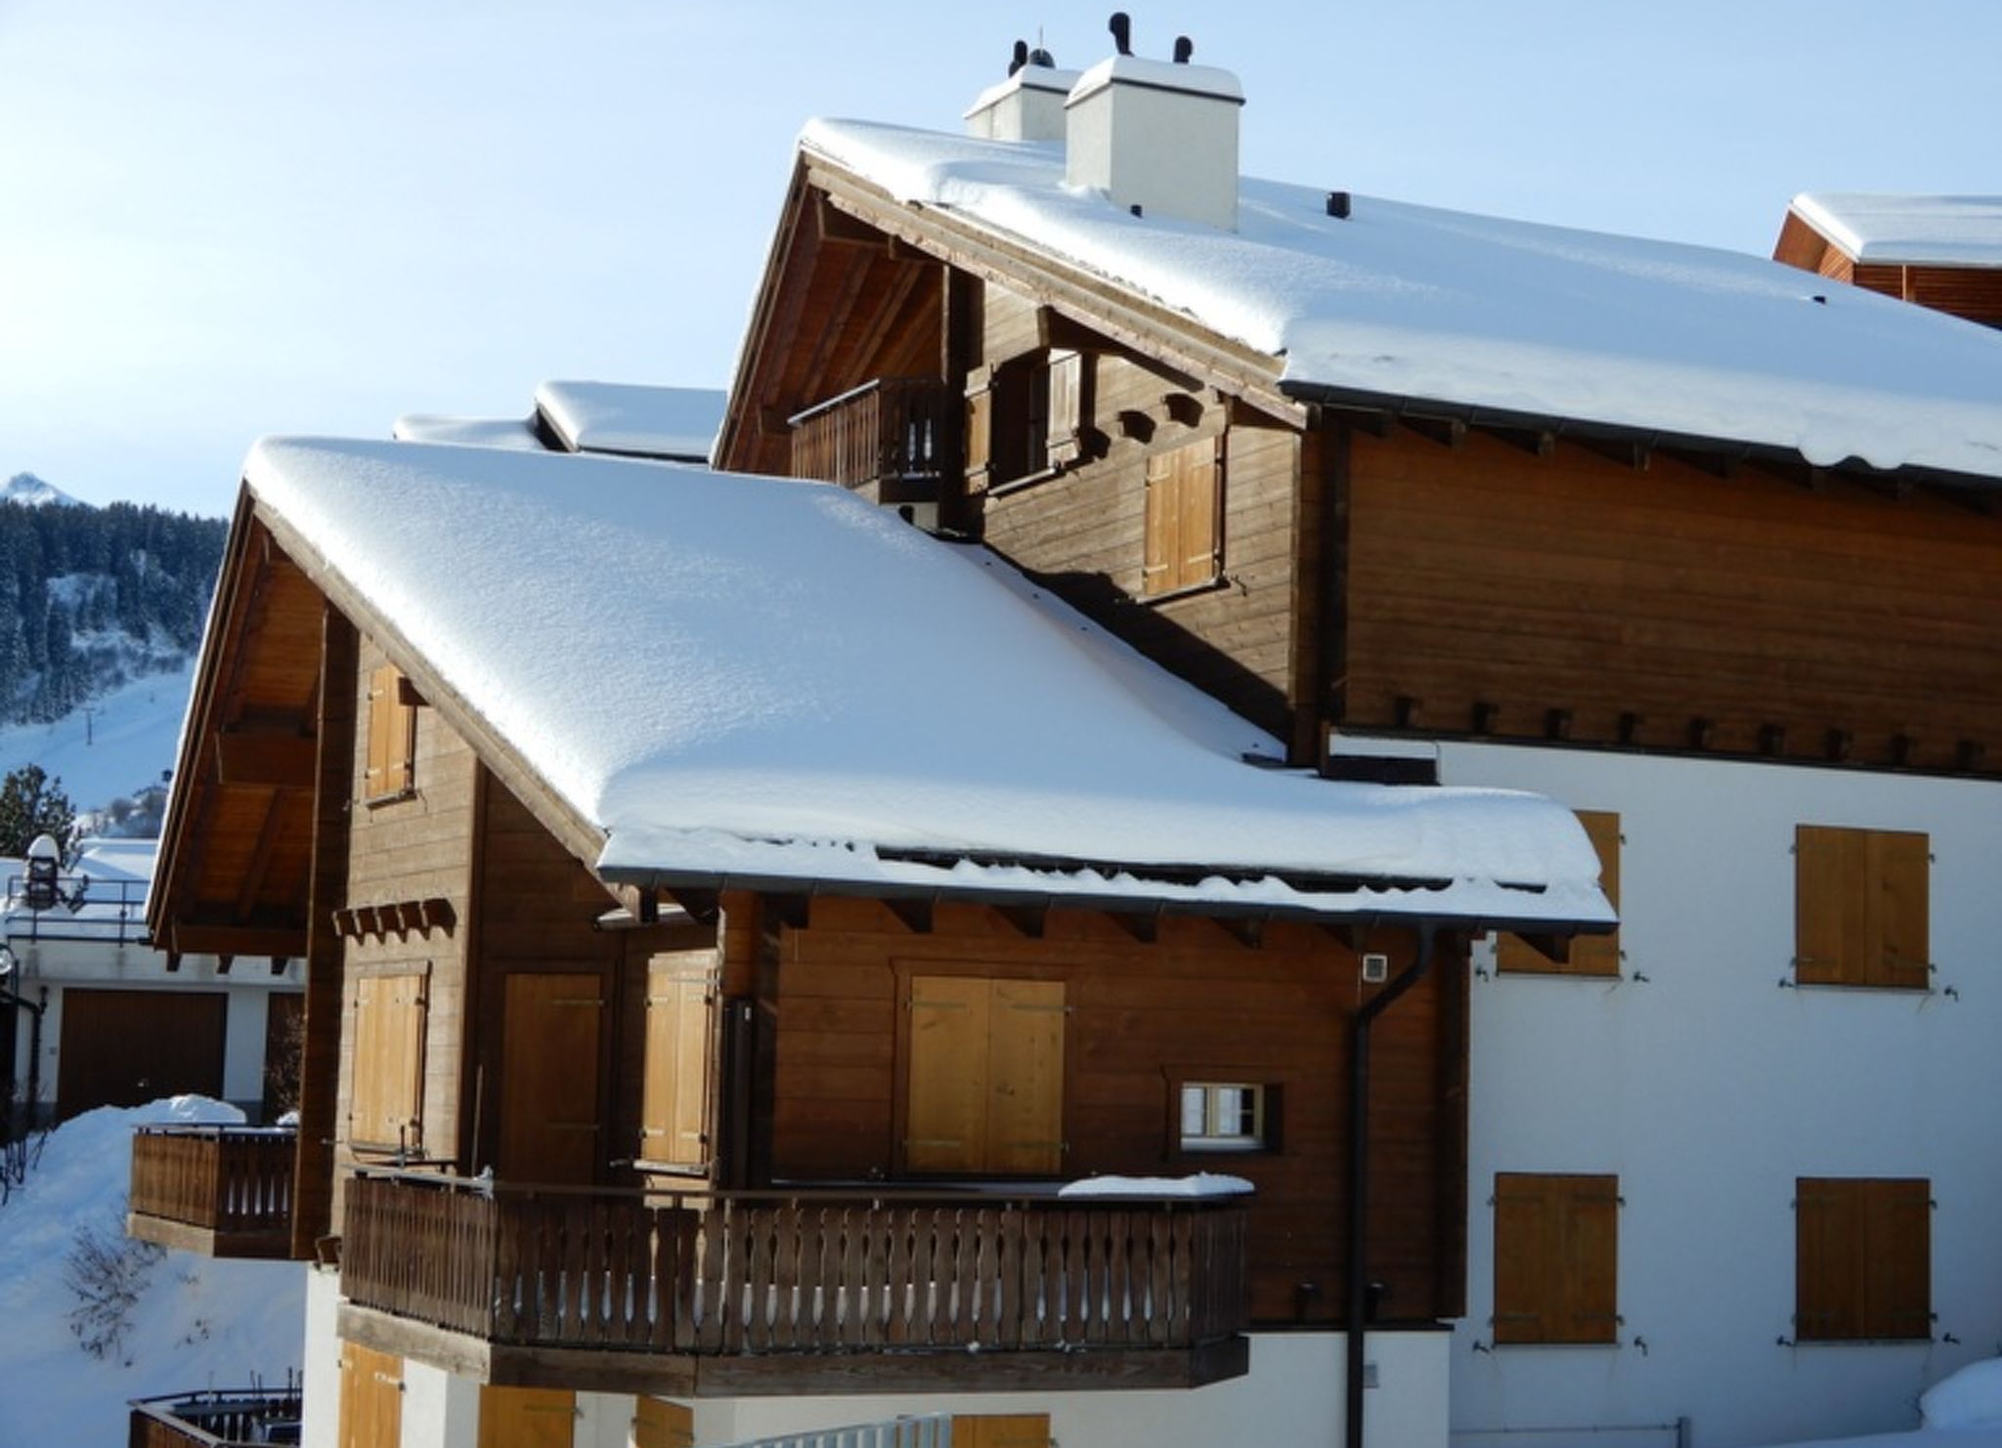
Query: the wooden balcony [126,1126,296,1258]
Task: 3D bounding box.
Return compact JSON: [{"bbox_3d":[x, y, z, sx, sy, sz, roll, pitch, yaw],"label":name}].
[{"bbox_3d":[-7.287,4.305,31.215,1.078,0.916,3.234,5,-7,-26],"label":"wooden balcony"}]

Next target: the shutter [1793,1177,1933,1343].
[{"bbox_3d":[6.782,4.205,25.924,1.303,1.240,0.100,4,-6,-24],"label":"shutter"}]

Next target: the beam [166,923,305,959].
[{"bbox_3d":[-7.060,2.030,30.726,1.362,0.297,0.216,5,-7,-26],"label":"beam"}]

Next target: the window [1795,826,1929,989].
[{"bbox_3d":[6.851,1.466,26.209,1.303,1.247,0.100,4,-6,-24],"label":"window"}]

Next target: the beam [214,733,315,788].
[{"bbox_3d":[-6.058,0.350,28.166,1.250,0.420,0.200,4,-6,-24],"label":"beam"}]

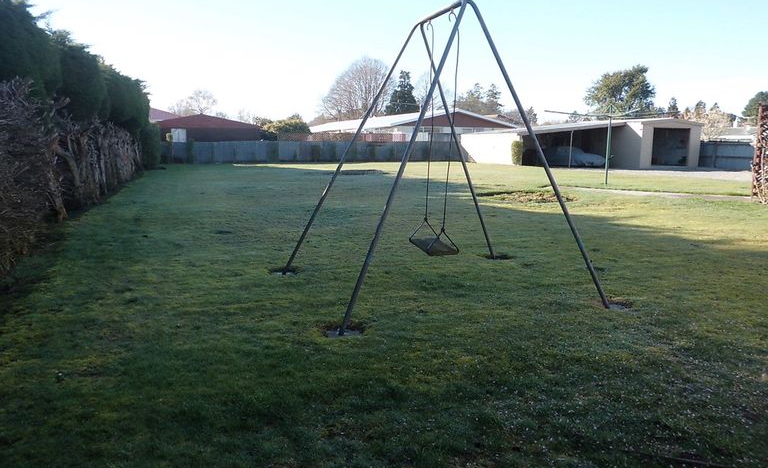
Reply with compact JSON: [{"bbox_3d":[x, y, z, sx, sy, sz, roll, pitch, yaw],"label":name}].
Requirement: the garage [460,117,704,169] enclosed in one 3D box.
[{"bbox_3d":[13.265,-6.114,37.786,12.000,3.100,9.000,-4,10,-25],"label":"garage"}]

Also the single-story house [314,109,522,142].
[{"bbox_3d":[1.702,-9.751,54.130,12.000,4.200,19.000,-4,10,-25],"label":"single-story house"}]

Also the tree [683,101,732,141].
[{"bbox_3d":[26.906,-8.248,45.212,4.100,4.900,4.100,-5,11,-30],"label":"tree"}]

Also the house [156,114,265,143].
[{"bbox_3d":[-15.216,-8.097,45.311,9.400,3.500,8.500,-4,10,-24],"label":"house"}]

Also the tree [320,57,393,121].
[{"bbox_3d":[-3.618,-17.415,74.149,9.400,12.400,9.400,1,9,0],"label":"tree"}]

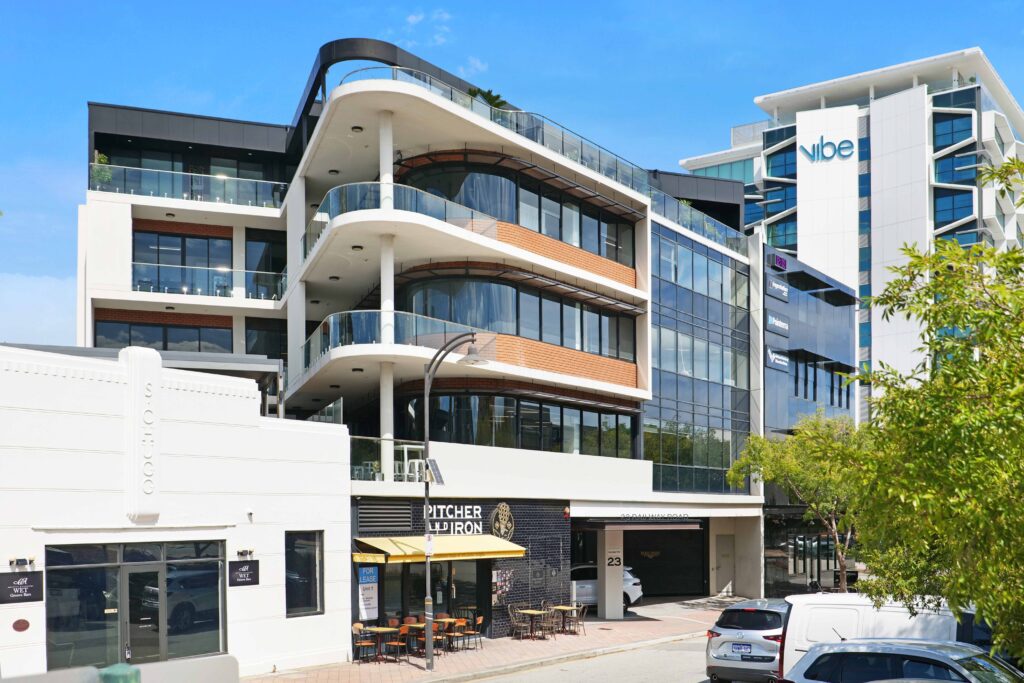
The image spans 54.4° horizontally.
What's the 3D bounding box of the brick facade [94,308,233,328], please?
[{"bbox_3d":[-13.399,-0.882,38.500,5.050,0.470,0.150,1,-4,-19],"label":"brick facade"}]

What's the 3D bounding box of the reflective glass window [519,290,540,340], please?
[{"bbox_3d":[0.534,-0.824,30.400,0.120,1.500,1.100,-3,-4,39],"label":"reflective glass window"}]

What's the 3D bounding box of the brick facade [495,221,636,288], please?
[{"bbox_3d":[1.918,-2.717,32.486,0.200,0.780,8.002,-5,-7,38],"label":"brick facade"}]

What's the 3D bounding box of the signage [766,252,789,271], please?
[{"bbox_3d":[11.768,-3.475,43.800,0.280,0.480,1.080,-3,-4,39],"label":"signage"}]

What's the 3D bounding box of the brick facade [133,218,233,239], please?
[{"bbox_3d":[-12.794,-4.418,38.803,3.664,0.440,0.200,1,-3,-18],"label":"brick facade"}]

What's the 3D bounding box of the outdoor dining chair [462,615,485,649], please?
[{"bbox_3d":[-0.990,7.495,25.600,0.500,0.860,0.460,5,-10,-34],"label":"outdoor dining chair"}]

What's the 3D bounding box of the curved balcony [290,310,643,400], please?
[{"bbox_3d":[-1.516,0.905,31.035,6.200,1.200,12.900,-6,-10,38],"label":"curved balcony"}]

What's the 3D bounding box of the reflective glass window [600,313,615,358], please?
[{"bbox_3d":[3.298,-0.172,34.347,0.100,1.430,0.996,-5,-7,38],"label":"reflective glass window"}]

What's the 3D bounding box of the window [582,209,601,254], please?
[{"bbox_3d":[2.561,-3.575,32.066,0.100,1.260,1.036,-6,-10,38],"label":"window"}]

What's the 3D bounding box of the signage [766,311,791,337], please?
[{"bbox_3d":[11.630,-0.805,43.795,0.120,0.989,2.599,-5,-7,38],"label":"signage"}]

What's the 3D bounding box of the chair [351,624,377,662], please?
[{"bbox_3d":[-3.341,6.801,22.400,0.520,0.880,0.460,6,-10,-37],"label":"chair"}]

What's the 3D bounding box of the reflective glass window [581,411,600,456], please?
[{"bbox_3d":[2.611,3.024,32.900,0.120,1.480,1.100,-3,-4,39],"label":"reflective glass window"}]

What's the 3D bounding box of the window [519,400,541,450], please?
[{"bbox_3d":[0.513,2.611,30.758,0.100,1.435,1.159,-5,-7,38],"label":"window"}]

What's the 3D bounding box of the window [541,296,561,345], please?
[{"bbox_3d":[1.244,-0.648,31.866,0.100,1.392,1.076,-3,-4,38],"label":"window"}]

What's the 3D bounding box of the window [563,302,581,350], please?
[{"bbox_3d":[1.864,-0.470,31.190,0.100,1.380,0.980,-6,-10,38],"label":"window"}]

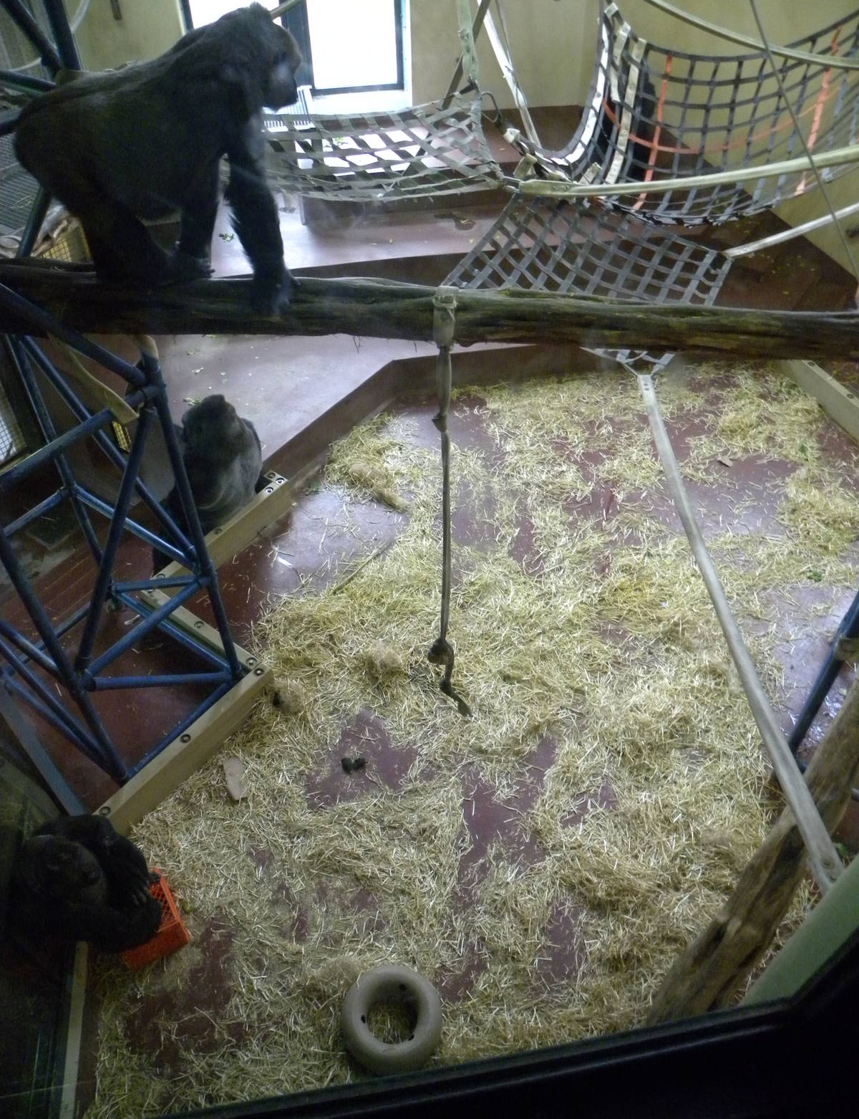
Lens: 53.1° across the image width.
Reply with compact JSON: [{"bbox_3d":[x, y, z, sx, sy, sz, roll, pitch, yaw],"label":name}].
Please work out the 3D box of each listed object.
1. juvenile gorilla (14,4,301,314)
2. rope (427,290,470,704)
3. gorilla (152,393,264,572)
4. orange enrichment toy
[{"bbox_3d":[-0.955,-1.441,3.191,1.060,1.000,0.500,3,44,4],"label":"juvenile gorilla"},{"bbox_3d":[0.089,-0.056,4.407,0.220,2.845,0.210,3,44,4],"label":"rope"},{"bbox_3d":[-1.649,-0.655,6.407,0.560,1.050,0.880,24,49,24],"label":"gorilla"},{"bbox_3d":[-1.445,1.860,4.405,0.300,0.240,0.290,-23,48,-21],"label":"orange enrichment toy"}]

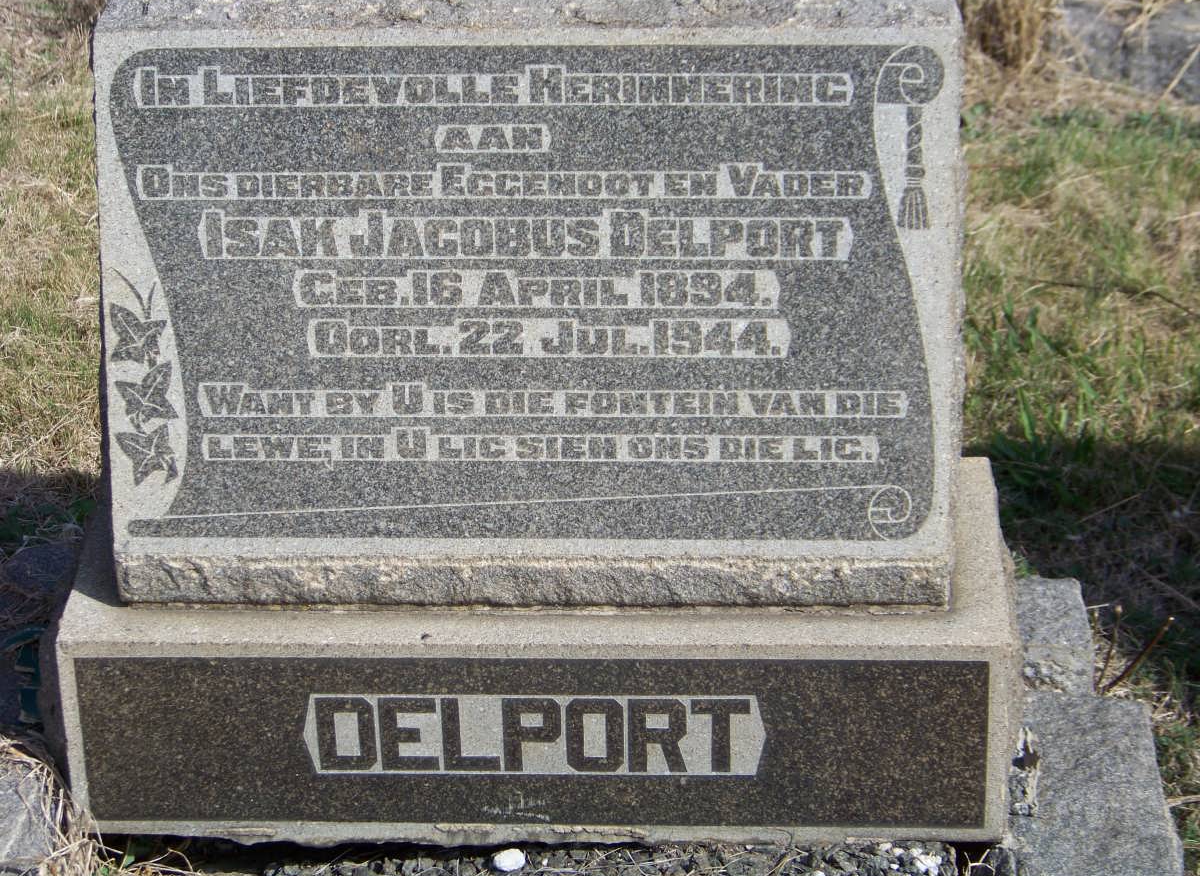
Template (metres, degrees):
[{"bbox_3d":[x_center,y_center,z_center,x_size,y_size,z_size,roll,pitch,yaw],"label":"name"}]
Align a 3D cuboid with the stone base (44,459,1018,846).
[{"bbox_3d":[-0.051,0.188,3.058,0.841,0.199,0.352,0,27,3],"label":"stone base"}]

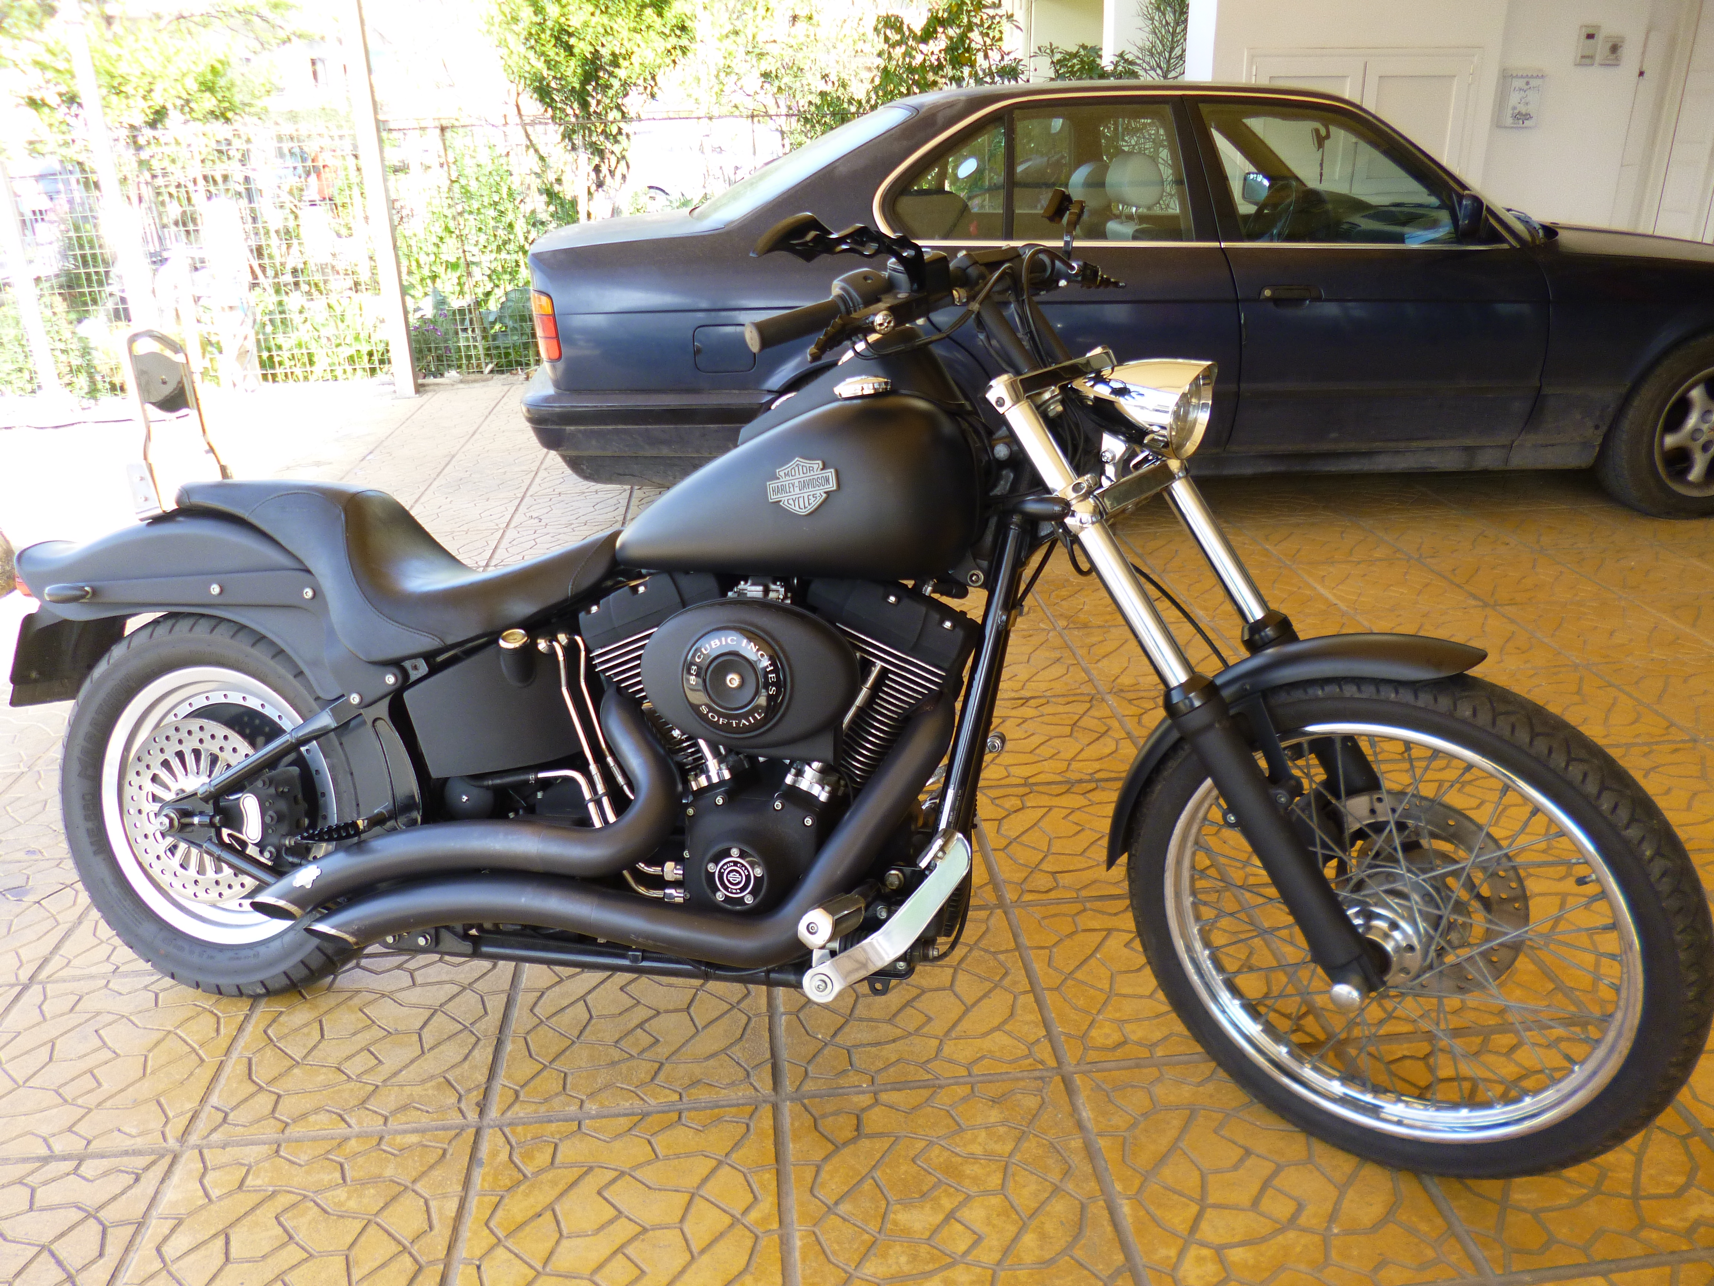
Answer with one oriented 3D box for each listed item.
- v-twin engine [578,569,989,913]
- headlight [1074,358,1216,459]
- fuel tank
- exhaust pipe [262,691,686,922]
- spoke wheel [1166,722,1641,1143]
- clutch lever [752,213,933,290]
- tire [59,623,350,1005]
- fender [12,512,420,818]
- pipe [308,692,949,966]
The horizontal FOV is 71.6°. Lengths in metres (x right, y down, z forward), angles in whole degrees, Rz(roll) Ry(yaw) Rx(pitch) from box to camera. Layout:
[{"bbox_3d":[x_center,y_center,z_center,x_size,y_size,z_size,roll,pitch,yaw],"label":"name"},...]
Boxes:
[{"bbox_3d":[-0.122,0.158,1.640,0.550,0.510,0.380,4,5,14],"label":"v-twin engine"},{"bbox_3d":[0.355,-0.295,1.476,0.190,0.125,0.125,15,26,36],"label":"headlight"},{"bbox_3d":[-0.067,-0.217,1.653,0.530,0.250,0.360,4,5,14],"label":"fuel tank"},{"bbox_3d":[-0.540,0.220,1.615,0.630,0.350,0.160,4,5,14],"label":"exhaust pipe"},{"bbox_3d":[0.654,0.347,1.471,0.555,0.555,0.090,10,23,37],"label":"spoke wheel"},{"bbox_3d":[-0.020,-0.439,1.328,0.210,0.085,0.060,-5,16,-32],"label":"clutch lever"},{"bbox_3d":[-0.994,0.254,1.918,0.645,0.645,0.165,4,5,14],"label":"tire"},{"bbox_3d":[-1.026,0.012,1.910,0.820,0.450,0.220,4,5,14],"label":"fender"},{"bbox_3d":[-0.321,0.235,1.566,0.880,0.400,0.170,4,5,14],"label":"pipe"}]

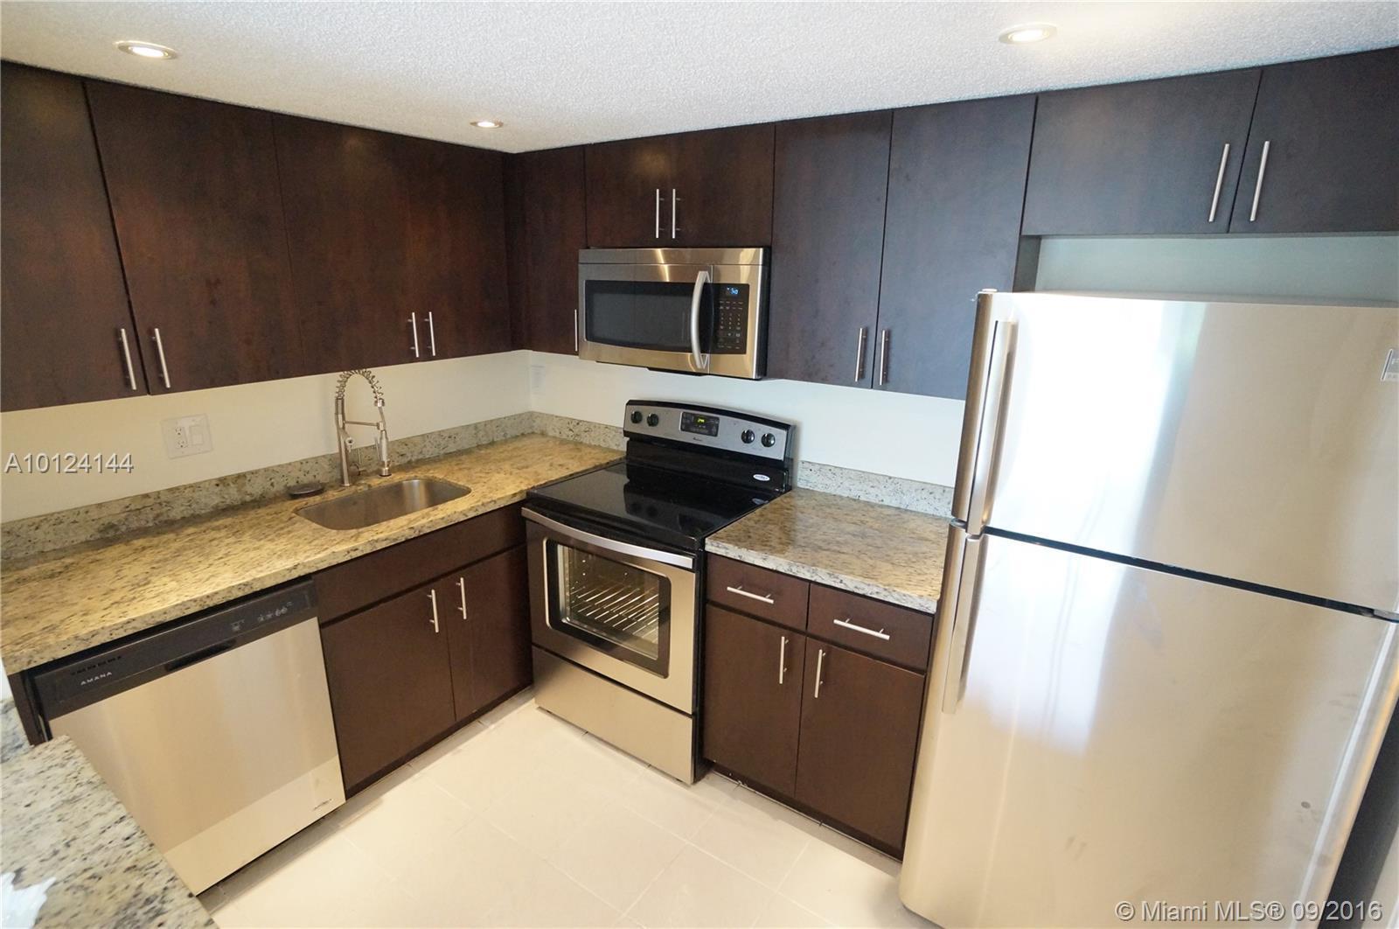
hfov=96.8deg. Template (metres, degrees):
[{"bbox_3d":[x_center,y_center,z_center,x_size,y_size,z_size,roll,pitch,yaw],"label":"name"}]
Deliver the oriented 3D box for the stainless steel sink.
[{"bbox_3d":[-1.158,0.241,2.332,0.352,0.204,0.520,11,20,31],"label":"stainless steel sink"}]

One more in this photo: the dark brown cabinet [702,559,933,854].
[{"bbox_3d":[0.496,0.674,2.210,0.711,0.853,0.653,11,20,31],"label":"dark brown cabinet"}]

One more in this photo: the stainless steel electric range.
[{"bbox_3d":[-0.149,0.415,2.399,0.781,1.188,0.685,11,19,32],"label":"stainless steel electric range"}]

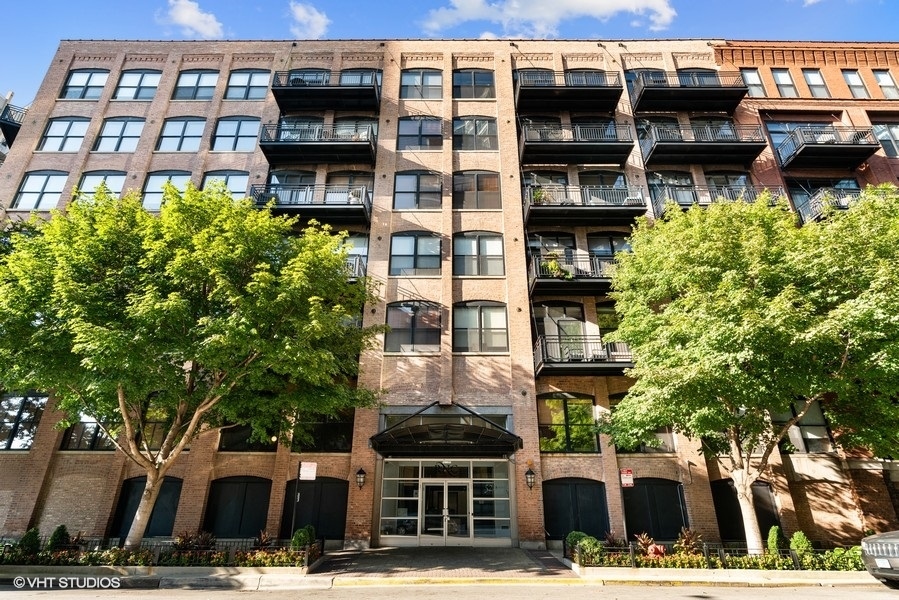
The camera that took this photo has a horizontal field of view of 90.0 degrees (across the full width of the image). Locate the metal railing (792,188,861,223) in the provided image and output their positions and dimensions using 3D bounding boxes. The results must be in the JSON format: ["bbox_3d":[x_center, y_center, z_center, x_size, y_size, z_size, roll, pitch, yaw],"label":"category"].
[{"bbox_3d":[17.771,-4.169,19.954,3.326,1.065,1.461,0,-23,0],"label":"metal railing"}]

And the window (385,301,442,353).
[{"bbox_3d":[-1.545,1.159,19.694,2.378,2.380,0.200,0,-23,1],"label":"window"}]

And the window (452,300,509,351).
[{"bbox_3d":[1.358,1.160,19.669,2.392,2.380,0.200,0,-23,1],"label":"window"}]

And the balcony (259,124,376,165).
[{"bbox_3d":[-6.110,-7.397,21.437,5.149,1.248,1.312,0,-23,1],"label":"balcony"}]

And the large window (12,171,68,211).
[{"bbox_3d":[-20.500,-5.493,22.631,2.326,2.343,0.200,0,-23,1],"label":"large window"}]

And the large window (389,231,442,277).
[{"bbox_3d":[-1.493,-2.095,20.059,2.335,2.319,0.150,0,-23,0],"label":"large window"}]

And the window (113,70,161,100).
[{"bbox_3d":[-16.671,-11.575,24.070,2.195,2.239,0.150,0,-23,0],"label":"window"}]

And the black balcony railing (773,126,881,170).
[{"bbox_3d":[17.742,-7.164,21.087,3.365,1.192,1.312,0,-23,1],"label":"black balcony railing"}]

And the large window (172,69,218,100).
[{"bbox_3d":[-13.556,-11.554,24.050,2.159,2.213,0.150,0,-23,0],"label":"large window"}]

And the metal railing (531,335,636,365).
[{"bbox_3d":[6.163,2.152,17.855,5.091,1.103,1.380,0,-23,0],"label":"metal railing"}]

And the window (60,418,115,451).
[{"bbox_3d":[-13.892,4.817,17.852,2.306,2.241,0.180,0,-23,0],"label":"window"}]

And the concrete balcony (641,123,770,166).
[{"bbox_3d":[11.903,-7.326,21.217,4.995,1.203,1.312,0,-23,1],"label":"concrete balcony"}]

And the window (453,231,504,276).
[{"bbox_3d":[1.372,-2.180,21.061,2.392,2.402,0.200,0,-23,1],"label":"window"}]

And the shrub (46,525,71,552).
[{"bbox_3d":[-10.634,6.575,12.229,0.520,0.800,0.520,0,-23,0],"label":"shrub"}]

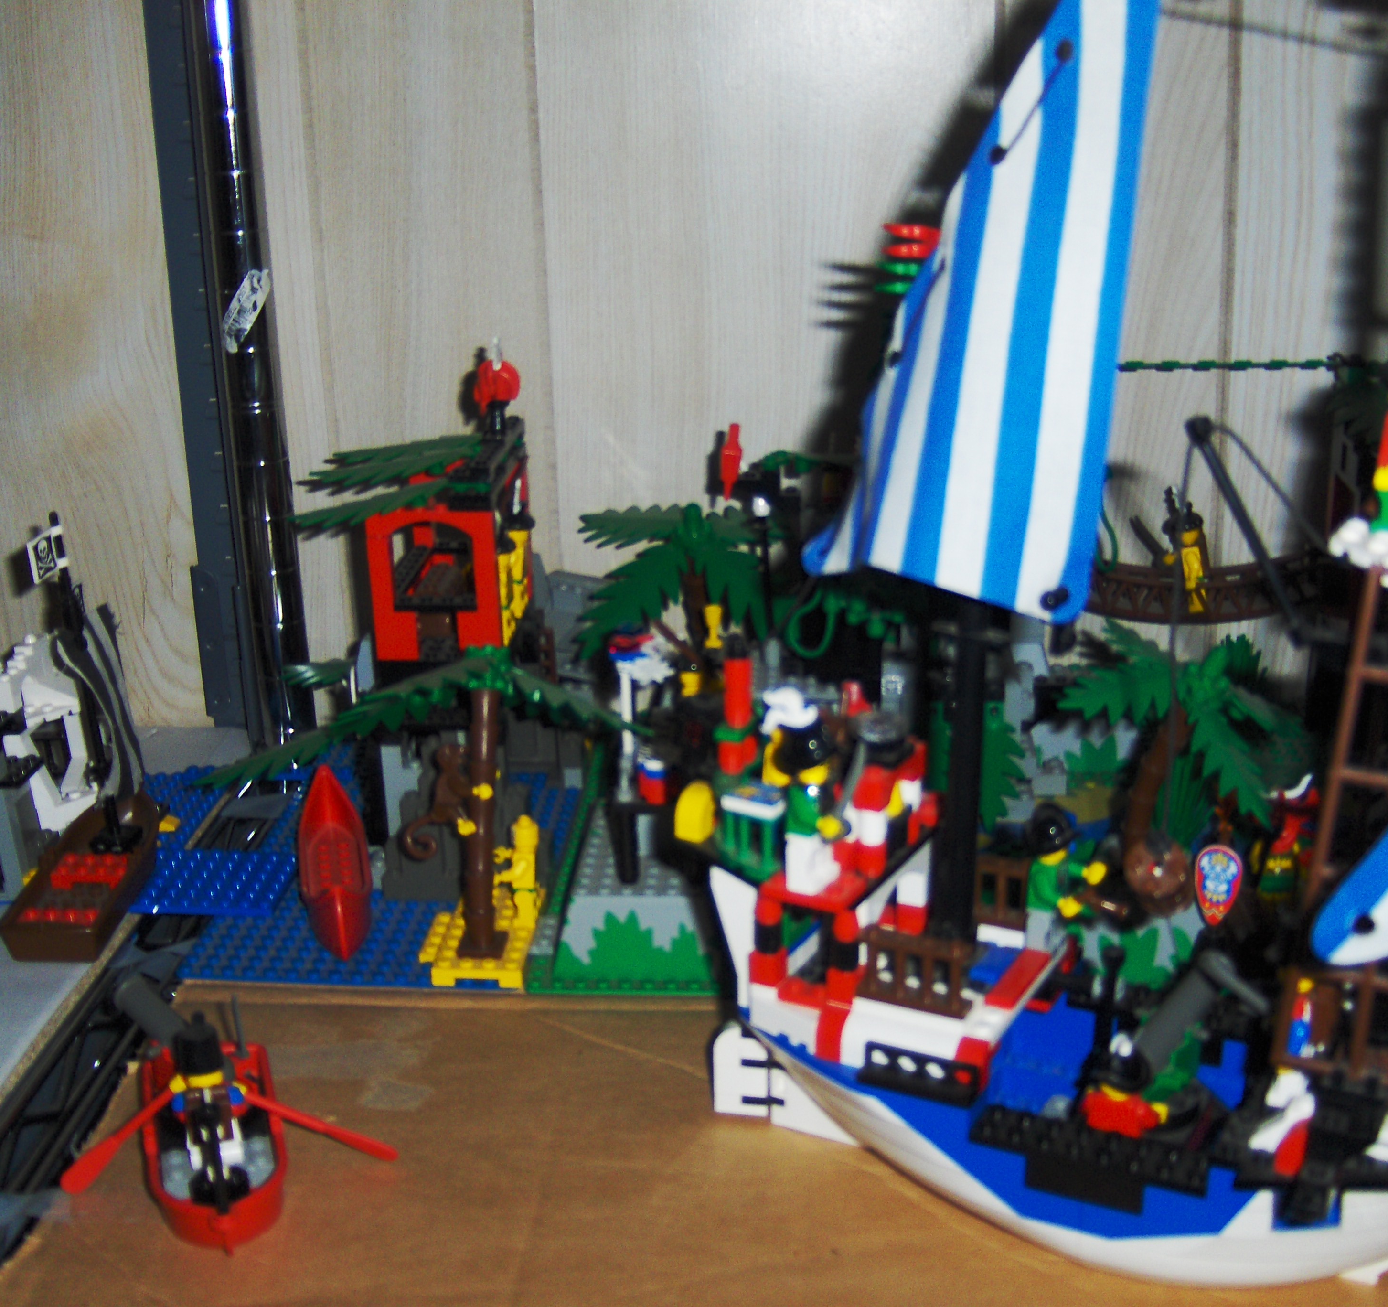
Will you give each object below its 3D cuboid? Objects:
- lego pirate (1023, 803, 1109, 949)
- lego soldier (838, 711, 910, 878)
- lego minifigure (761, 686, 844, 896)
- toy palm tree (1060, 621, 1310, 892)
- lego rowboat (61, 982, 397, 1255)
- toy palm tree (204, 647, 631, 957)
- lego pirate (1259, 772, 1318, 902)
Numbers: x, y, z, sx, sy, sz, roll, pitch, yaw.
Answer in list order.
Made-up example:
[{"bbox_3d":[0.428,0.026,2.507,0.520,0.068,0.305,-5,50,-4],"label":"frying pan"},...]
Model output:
[{"bbox_3d":[0.097,0.059,0.463,0.020,0.043,0.024,8,21,25],"label":"lego pirate"},{"bbox_3d":[0.049,0.038,0.482,0.018,0.044,0.023,8,21,25],"label":"lego soldier"},{"bbox_3d":[0.029,0.036,0.460,0.020,0.052,0.023,8,21,25],"label":"lego minifigure"},{"bbox_3d":[0.177,0.037,0.635,0.105,0.095,0.105,-1,19,0],"label":"toy palm tree"},{"bbox_3d":[-0.140,0.133,0.526,0.098,0.055,0.106,-7,20,-17],"label":"lego rowboat"},{"bbox_3d":[-0.085,0.046,0.632,0.165,0.114,0.080,-8,20,-20],"label":"toy palm tree"},{"bbox_3d":[0.205,0.066,0.610,0.025,0.050,0.018,4,19,14],"label":"lego pirate"}]

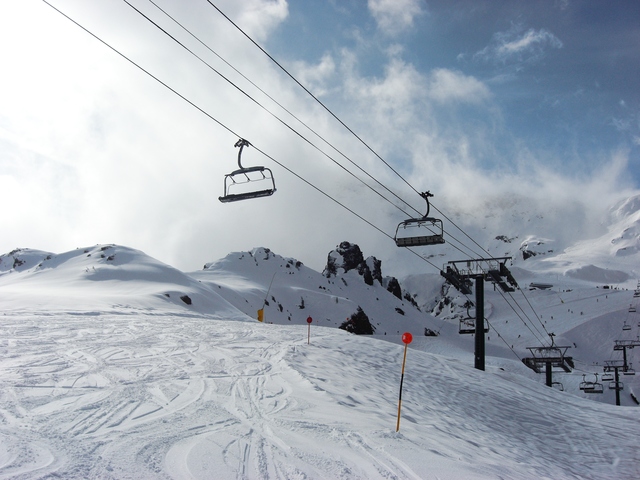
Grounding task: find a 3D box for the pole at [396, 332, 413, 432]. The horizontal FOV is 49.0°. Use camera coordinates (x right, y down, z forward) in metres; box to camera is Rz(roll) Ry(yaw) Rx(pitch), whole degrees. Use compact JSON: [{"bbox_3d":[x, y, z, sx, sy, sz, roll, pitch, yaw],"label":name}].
[{"bbox_3d":[1.674,2.865,14.205,0.200,1.980,0.170,5,-12,8],"label":"pole"}]

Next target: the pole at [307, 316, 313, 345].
[{"bbox_3d":[-0.480,4.136,32.133,0.220,1.275,0.170,2,-12,-1],"label":"pole"}]

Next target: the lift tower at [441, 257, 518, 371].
[{"bbox_3d":[16.004,7.442,70.145,6.900,11.000,6.000,-4,-14,28],"label":"lift tower"}]

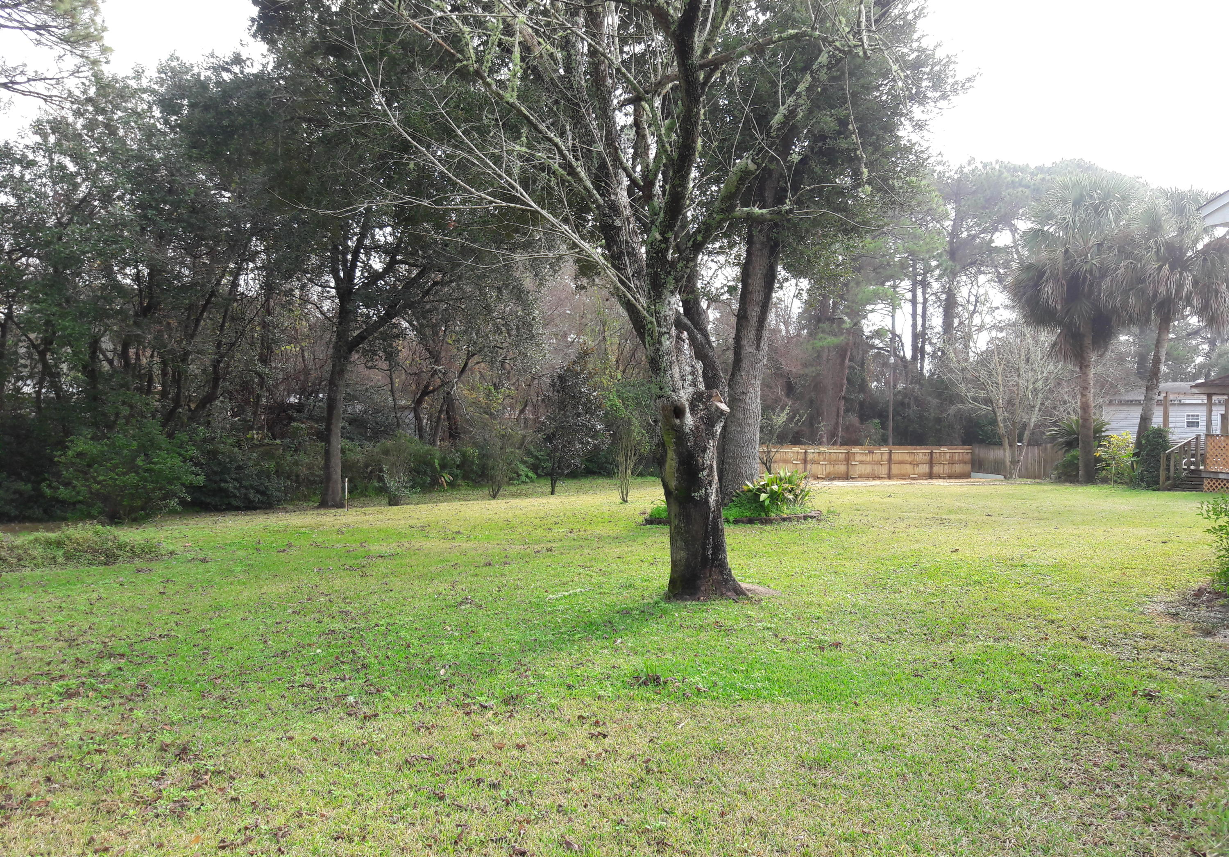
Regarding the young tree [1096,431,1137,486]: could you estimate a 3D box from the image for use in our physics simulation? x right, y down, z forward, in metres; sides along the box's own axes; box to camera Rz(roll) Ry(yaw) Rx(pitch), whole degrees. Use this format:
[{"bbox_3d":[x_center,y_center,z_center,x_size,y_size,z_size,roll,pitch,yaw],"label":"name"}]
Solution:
[{"bbox_3d":[14.345,0.850,28.400,1.140,1.530,1.090,0,0,0],"label":"young tree"}]

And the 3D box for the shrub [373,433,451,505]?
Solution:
[{"bbox_3d":[-4.423,0.866,21.600,1.680,1.510,1.510,0,0,0],"label":"shrub"}]

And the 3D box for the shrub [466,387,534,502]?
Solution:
[{"bbox_3d":[-2.689,0.325,23.200,1.590,2.590,1.510,0,0,0],"label":"shrub"}]

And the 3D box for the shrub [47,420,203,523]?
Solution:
[{"bbox_3d":[-8.571,0.756,17.400,2.660,1.760,2.260,0,0,0],"label":"shrub"}]

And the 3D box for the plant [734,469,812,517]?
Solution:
[{"bbox_3d":[3.041,1.252,19.200,1.490,0.910,1.340,0,0,0],"label":"plant"}]

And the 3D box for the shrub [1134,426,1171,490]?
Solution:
[{"bbox_3d":[14.778,0.817,27.300,0.970,1.730,0.920,0,0,0],"label":"shrub"}]

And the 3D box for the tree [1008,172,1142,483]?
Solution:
[{"bbox_3d":[14.000,-3.048,30.200,4.050,9.450,4.050,0,0,0],"label":"tree"}]

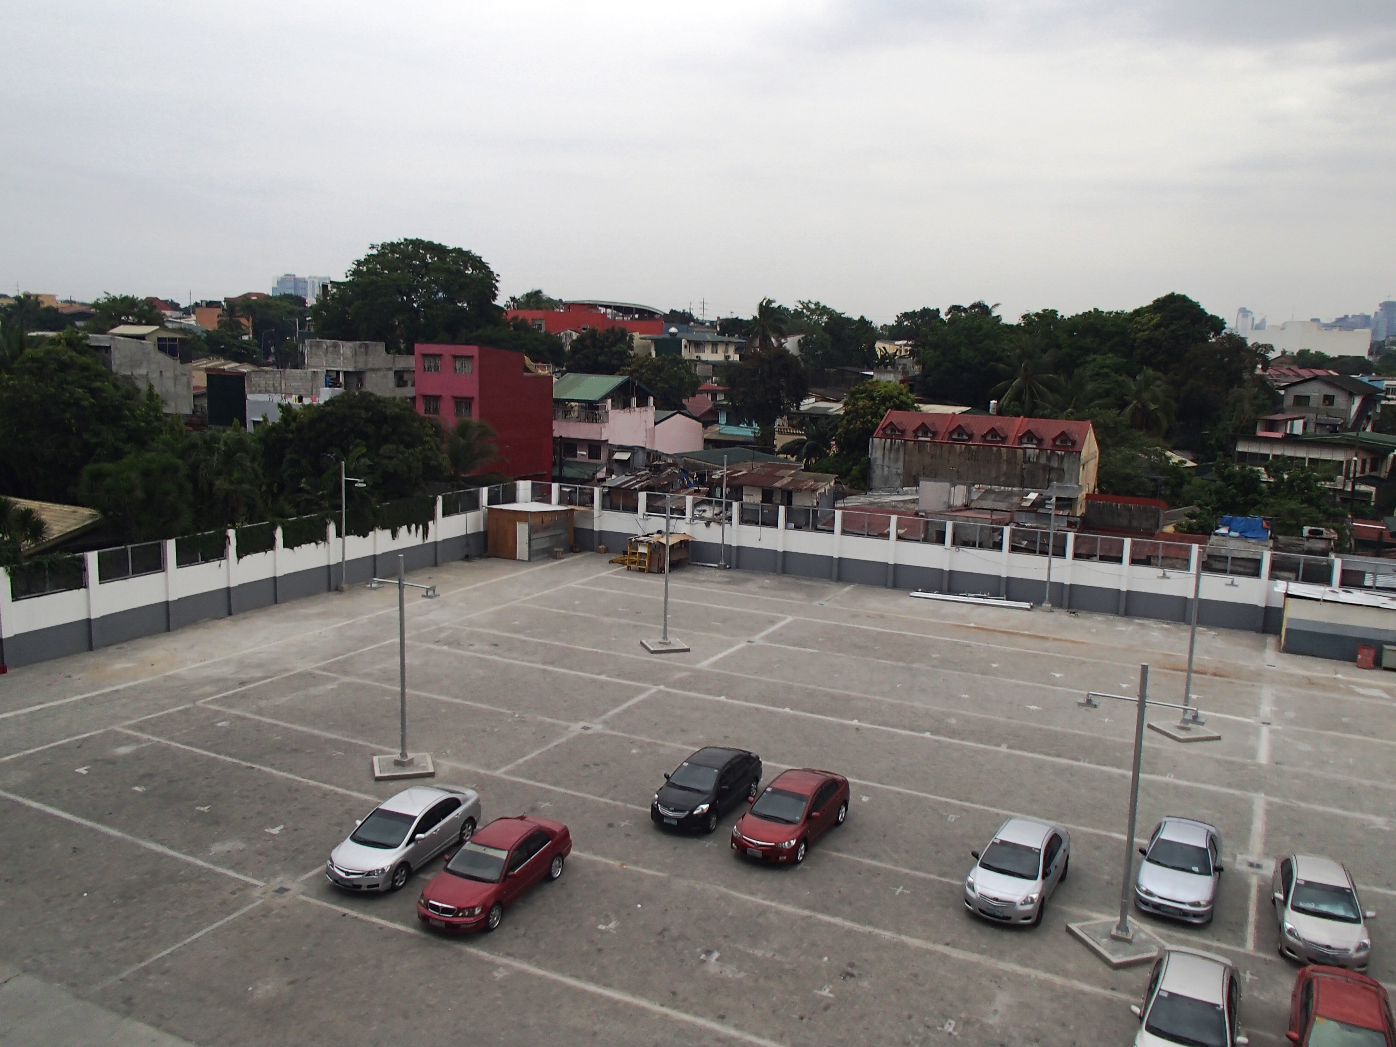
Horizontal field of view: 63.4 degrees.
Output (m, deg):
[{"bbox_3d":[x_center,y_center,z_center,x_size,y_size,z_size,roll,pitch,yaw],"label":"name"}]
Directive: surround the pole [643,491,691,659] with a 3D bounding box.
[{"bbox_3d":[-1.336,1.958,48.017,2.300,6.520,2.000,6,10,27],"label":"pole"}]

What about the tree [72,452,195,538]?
[{"bbox_3d":[-25.566,-0.167,51.512,5.300,6.400,5.000,6,10,27],"label":"tree"}]

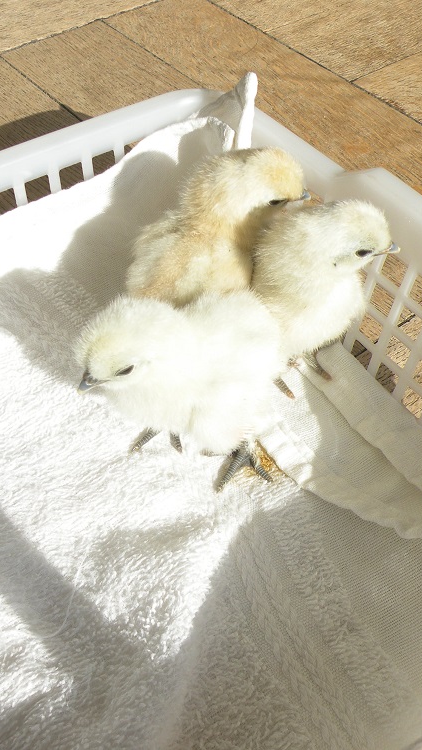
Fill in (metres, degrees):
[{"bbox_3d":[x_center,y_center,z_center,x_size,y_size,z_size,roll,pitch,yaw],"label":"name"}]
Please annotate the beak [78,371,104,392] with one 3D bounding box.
[{"bbox_3d":[-0.047,0.003,0.307,0.011,0.007,0.007,-38,61,-9],"label":"beak"}]

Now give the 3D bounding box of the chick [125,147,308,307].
[{"bbox_3d":[0.000,-0.060,0.356,0.085,0.095,0.058,-4,51,-8],"label":"chick"}]

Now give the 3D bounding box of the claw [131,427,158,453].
[{"bbox_3d":[-0.029,0.028,0.338,0.005,0.005,0.018,36,57,23],"label":"claw"}]

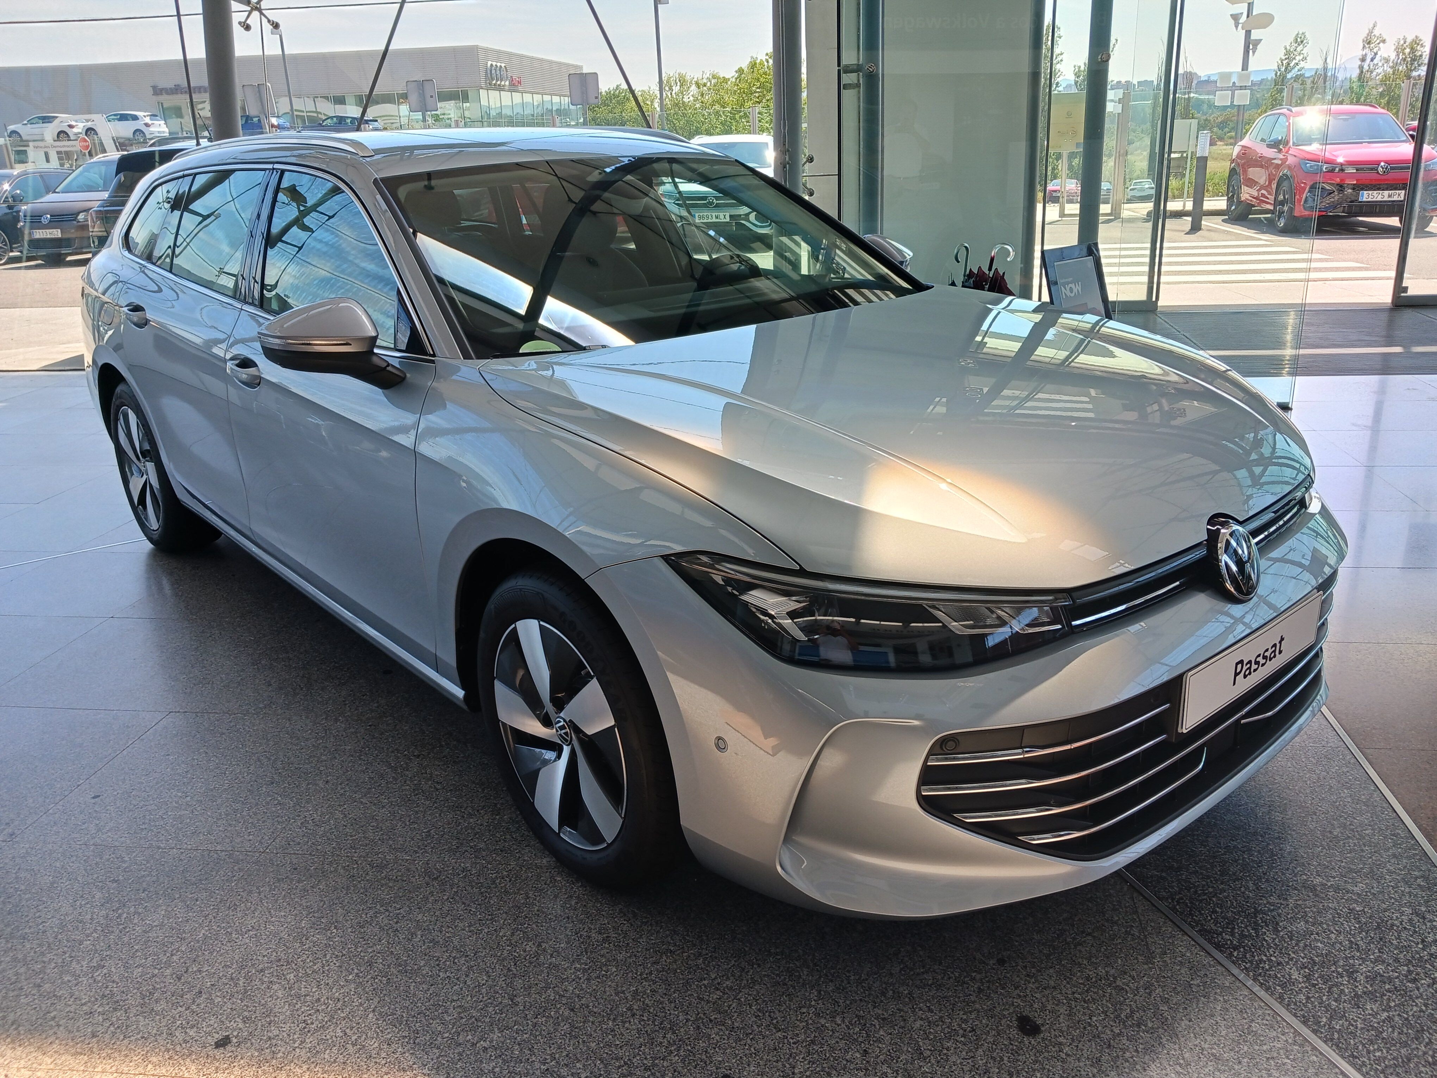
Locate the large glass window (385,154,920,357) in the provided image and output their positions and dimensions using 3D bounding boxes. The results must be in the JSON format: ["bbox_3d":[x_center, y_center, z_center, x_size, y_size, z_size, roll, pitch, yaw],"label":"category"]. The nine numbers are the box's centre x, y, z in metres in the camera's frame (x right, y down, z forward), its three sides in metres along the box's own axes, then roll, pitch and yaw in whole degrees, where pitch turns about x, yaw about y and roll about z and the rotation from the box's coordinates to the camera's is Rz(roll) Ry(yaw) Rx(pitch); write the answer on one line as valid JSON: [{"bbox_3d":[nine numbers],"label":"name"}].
[{"bbox_3d":[-0.107,-0.755,2.929,1.480,0.120,0.930,-17,53,-38],"label":"large glass window"}]

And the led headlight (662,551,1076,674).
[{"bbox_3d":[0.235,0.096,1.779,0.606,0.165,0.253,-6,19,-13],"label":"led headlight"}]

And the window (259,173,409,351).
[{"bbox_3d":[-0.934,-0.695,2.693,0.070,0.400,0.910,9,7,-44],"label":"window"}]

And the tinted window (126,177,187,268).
[{"bbox_3d":[-1.957,-1.107,3.888,0.060,0.320,0.620,10,6,-40],"label":"tinted window"}]

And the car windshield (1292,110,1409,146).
[{"bbox_3d":[8.668,-5.680,15.463,1.460,0.140,0.740,2,51,10],"label":"car windshield"}]

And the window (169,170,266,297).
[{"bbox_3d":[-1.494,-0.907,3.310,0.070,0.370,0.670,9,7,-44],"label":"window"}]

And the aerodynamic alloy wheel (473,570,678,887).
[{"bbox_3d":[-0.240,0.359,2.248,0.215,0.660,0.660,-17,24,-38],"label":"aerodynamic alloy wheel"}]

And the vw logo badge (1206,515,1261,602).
[{"bbox_3d":[0.915,0.032,2.003,0.145,0.150,0.050,-17,7,-38],"label":"vw logo badge"}]

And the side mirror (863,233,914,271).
[{"bbox_3d":[0.620,-0.877,3.561,0.230,0.180,0.240,-17,24,-38],"label":"side mirror"}]

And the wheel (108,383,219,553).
[{"bbox_3d":[-2.104,-0.287,4.293,0.215,0.660,0.660,-17,24,-38],"label":"wheel"}]

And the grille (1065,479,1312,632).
[{"bbox_3d":[0.900,0.015,2.014,0.880,0.100,0.130,-17,24,-38],"label":"grille"}]

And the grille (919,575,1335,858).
[{"bbox_3d":[0.877,0.279,2.116,1.370,0.340,0.220,-17,24,-38],"label":"grille"}]

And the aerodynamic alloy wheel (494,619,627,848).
[{"bbox_3d":[-0.256,0.363,2.235,0.180,0.470,0.470,-17,24,-38],"label":"aerodynamic alloy wheel"}]

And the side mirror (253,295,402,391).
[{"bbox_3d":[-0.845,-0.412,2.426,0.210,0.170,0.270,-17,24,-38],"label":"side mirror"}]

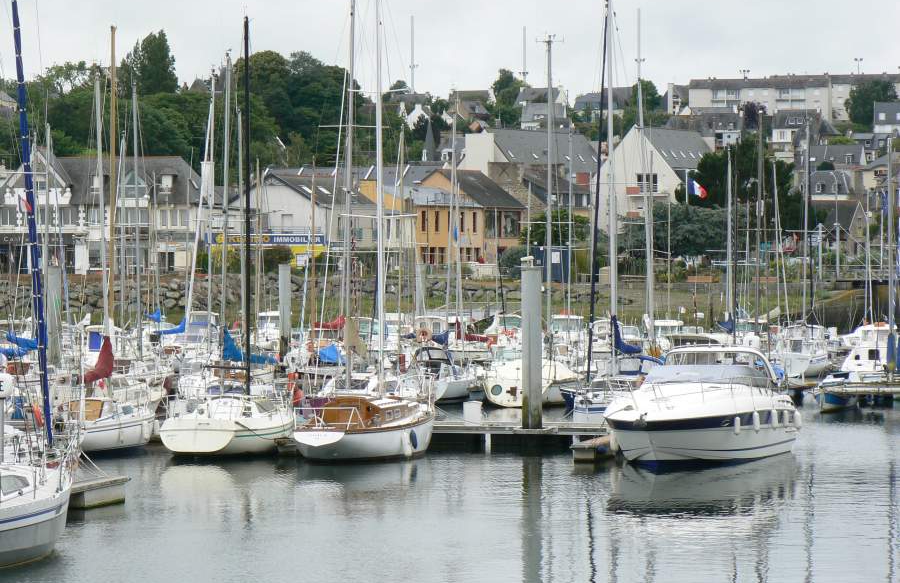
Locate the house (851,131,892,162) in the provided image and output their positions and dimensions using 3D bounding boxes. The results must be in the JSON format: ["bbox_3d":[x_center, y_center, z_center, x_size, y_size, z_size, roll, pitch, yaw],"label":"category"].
[{"bbox_3d":[72.992,-25.056,665.000,7.000,5.900,7.000,0,0,0],"label":"house"}]

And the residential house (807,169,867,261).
[{"bbox_3d":[44.104,-8.650,435.000,7.600,10.300,7.800,0,0,0],"label":"residential house"}]

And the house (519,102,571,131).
[{"bbox_3d":[18.991,-34.402,760.000,9.000,6.200,8.000,0,0,12],"label":"house"}]

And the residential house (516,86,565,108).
[{"bbox_3d":[17.049,-35.040,720.000,9.000,6.800,7.500,0,0,30],"label":"residential house"}]

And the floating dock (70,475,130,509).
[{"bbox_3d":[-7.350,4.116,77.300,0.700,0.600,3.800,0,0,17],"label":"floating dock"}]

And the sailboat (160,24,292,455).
[{"bbox_3d":[-5.650,-1.462,103.000,2.750,11.800,8.200,0,0,14],"label":"sailboat"}]

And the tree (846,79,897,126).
[{"bbox_3d":[82.714,-37.089,750.000,9.800,9.400,9.500,0,0,0],"label":"tree"}]

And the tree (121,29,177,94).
[{"bbox_3d":[-40.885,-30.749,520.000,8.000,9.800,7.500,0,0,0],"label":"tree"}]

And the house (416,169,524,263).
[{"bbox_3d":[1.410,-5.722,308.000,8.000,8.400,9.500,0,0,25],"label":"house"}]

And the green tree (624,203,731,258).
[{"bbox_3d":[21.905,-5.681,368.000,10.500,5.600,9.500,0,0,0],"label":"green tree"}]

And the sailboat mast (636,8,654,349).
[{"bbox_3d":[6.923,-3.921,135.000,0.200,11.800,0.200,-2,0,0],"label":"sailboat mast"}]

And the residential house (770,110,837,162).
[{"bbox_3d":[62.610,-27.375,675.000,11.000,9.400,9.000,0,0,6],"label":"residential house"}]

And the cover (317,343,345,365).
[{"bbox_3d":[-5.847,3.034,187.000,0.700,1.100,2.400,0,0,18],"label":"cover"}]

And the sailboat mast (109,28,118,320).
[{"bbox_3d":[-12.363,-3.974,140.000,0.180,11.466,0.180,0,0,17],"label":"sailboat mast"}]

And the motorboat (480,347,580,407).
[{"bbox_3d":[3.620,3.374,148.200,2.600,2.350,7.000,0,0,18],"label":"motorboat"}]

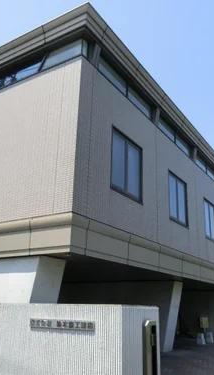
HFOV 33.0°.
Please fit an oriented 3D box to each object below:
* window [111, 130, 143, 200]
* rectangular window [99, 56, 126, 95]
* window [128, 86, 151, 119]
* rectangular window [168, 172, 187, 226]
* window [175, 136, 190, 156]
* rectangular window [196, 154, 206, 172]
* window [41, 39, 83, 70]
[{"bbox_3d":[0.549,-0.546,9.696,0.120,1.710,1.690,-10,-22,31],"label":"window"},{"bbox_3d":[0.155,-2.941,9.747,0.100,0.450,1.460,-10,-22,31],"label":"rectangular window"},{"bbox_3d":[1.004,-2.632,11.367,0.150,0.479,1.622,-10,-22,31],"label":"window"},{"bbox_3d":[2.535,0.479,12.921,0.150,1.754,1.724,-10,-22,31],"label":"rectangular window"},{"bbox_3d":[2.864,-1.522,13.753,0.100,0.400,1.420,-10,-22,31],"label":"window"},{"bbox_3d":[4.071,-1.040,15.877,0.150,0.459,1.601,-10,-22,31],"label":"rectangular window"},{"bbox_3d":[-1.156,-3.358,9.283,1.367,0.479,0.150,-10,-22,31],"label":"window"}]

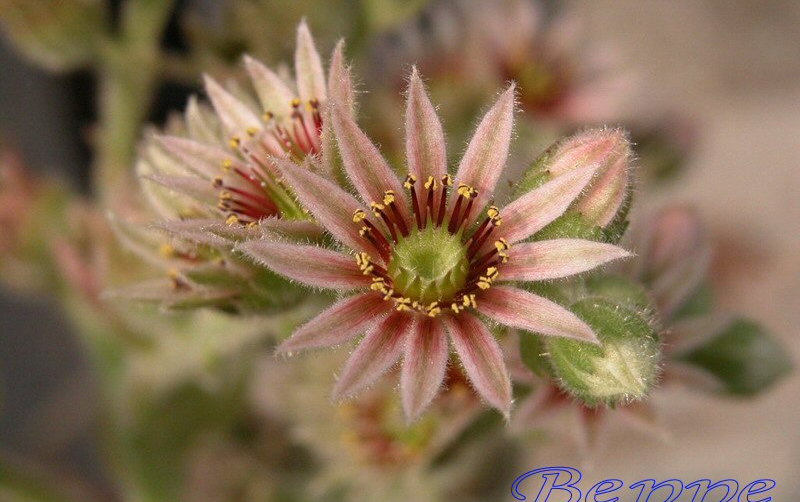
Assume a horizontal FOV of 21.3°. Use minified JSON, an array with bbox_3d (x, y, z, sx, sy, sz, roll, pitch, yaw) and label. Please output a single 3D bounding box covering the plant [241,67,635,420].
[{"bbox_3d":[0.003,0.000,0.154,0.028,0.026,0.010,0,-19,1],"label":"plant"}]

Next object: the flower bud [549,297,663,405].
[{"bbox_3d":[0.015,0.008,0.159,0.008,0.008,0.009,-9,25,-25],"label":"flower bud"}]

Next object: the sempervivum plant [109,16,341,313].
[{"bbox_3d":[-0.013,-0.007,0.166,0.020,0.022,0.018,17,-14,42],"label":"sempervivum plant"}]

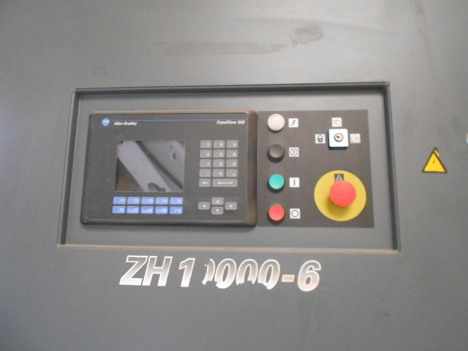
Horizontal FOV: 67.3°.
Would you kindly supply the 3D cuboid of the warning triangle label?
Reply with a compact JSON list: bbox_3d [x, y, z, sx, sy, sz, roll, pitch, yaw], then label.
[{"bbox_3d":[0.307,-0.024,0.538,0.037,0.039,0.002,0,-10,4],"label":"warning triangle label"}]

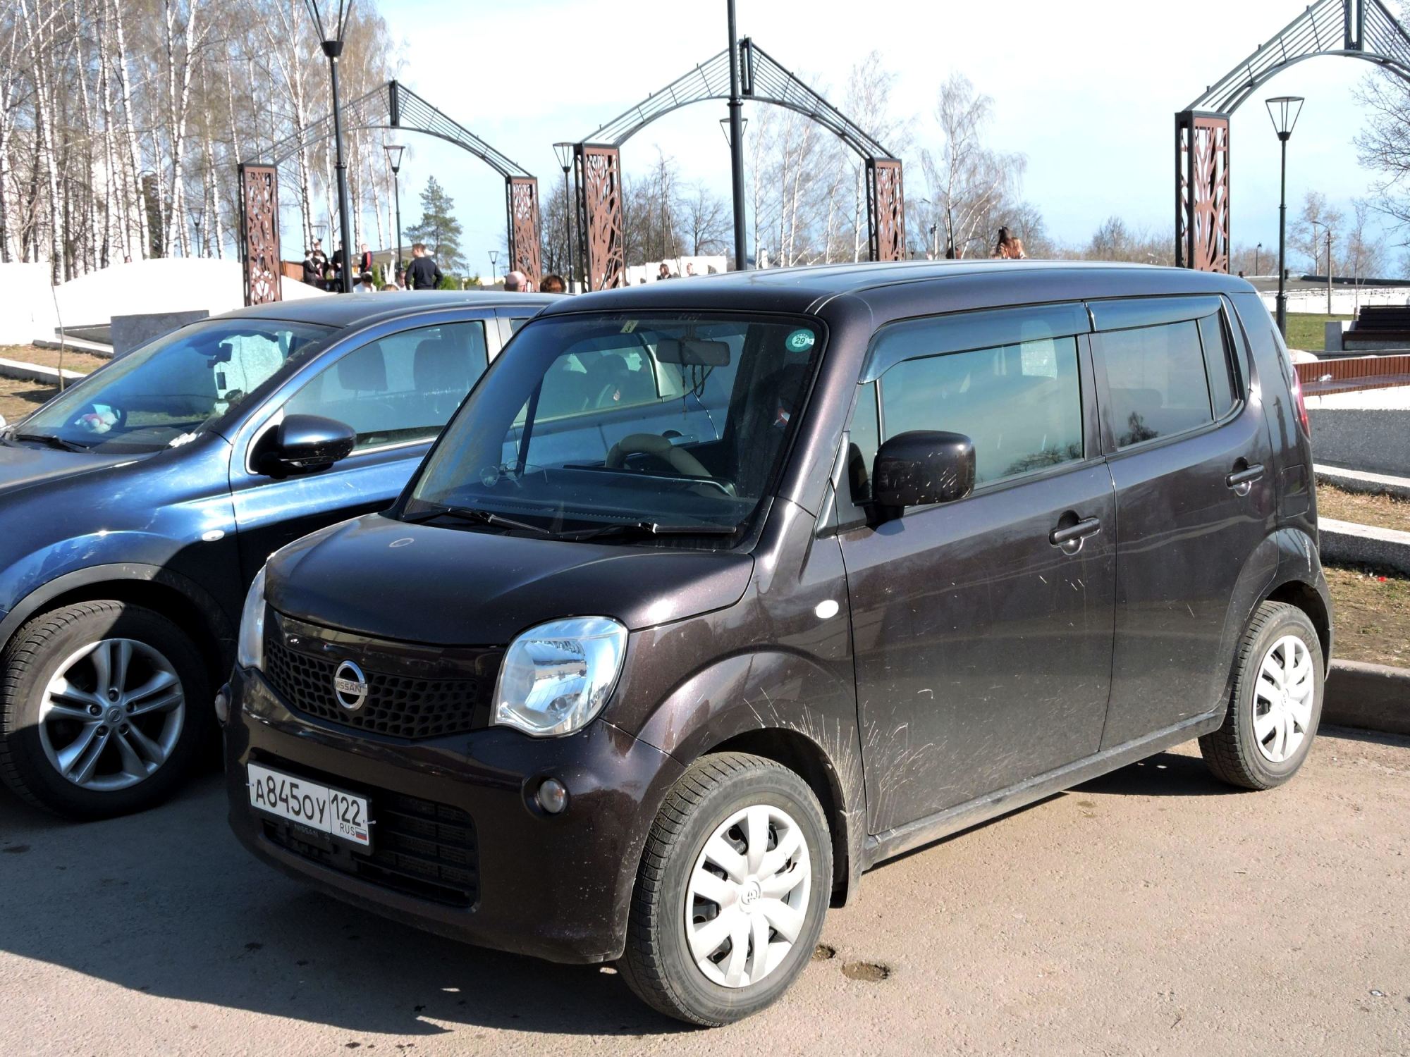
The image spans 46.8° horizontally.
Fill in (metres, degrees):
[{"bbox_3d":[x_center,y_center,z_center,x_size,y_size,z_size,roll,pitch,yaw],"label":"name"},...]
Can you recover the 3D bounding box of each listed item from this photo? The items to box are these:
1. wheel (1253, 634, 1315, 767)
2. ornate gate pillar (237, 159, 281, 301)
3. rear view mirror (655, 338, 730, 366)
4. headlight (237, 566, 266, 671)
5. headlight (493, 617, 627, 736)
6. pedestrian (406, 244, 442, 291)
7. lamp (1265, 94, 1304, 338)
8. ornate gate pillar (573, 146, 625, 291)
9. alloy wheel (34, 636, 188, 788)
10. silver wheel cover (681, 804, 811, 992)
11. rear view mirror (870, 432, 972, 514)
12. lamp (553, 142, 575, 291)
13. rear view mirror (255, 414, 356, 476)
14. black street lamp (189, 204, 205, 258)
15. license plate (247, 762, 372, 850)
[{"bbox_3d":[1.816,0.540,5.191,0.395,0.395,0.080,-9,10,-44],"label":"wheel"},{"bbox_3d":[-7.192,-4.451,26.659,0.570,2.960,0.200,-7,8,-41],"label":"ornate gate pillar"},{"bbox_3d":[-0.032,-0.464,4.300,0.225,0.068,0.038,2,8,29],"label":"rear view mirror"},{"bbox_3d":[-1.077,0.220,4.029,0.220,0.250,0.240,-8,9,-44],"label":"headlight"},{"bbox_3d":[-0.290,0.301,3.326,0.235,0.230,0.215,4,9,38],"label":"headlight"},{"bbox_3d":[-4.410,-3.606,25.608,0.560,1.750,0.340,-4,7,-17],"label":"pedestrian"},{"bbox_3d":[9.861,-4.993,27.747,0.660,4.600,0.660,-2,6,0],"label":"lamp"},{"bbox_3d":[-1.607,-4.204,25.209,0.660,3.400,0.320,-9,10,-43],"label":"ornate gate pillar"},{"bbox_3d":[-1.841,0.562,4.994,0.180,0.465,0.465,4,9,44],"label":"alloy wheel"},{"bbox_3d":[0.080,0.798,3.571,0.395,0.395,0.070,-9,10,-44],"label":"silver wheel cover"},{"bbox_3d":[0.479,-0.124,3.571,0.130,0.185,0.220,-8,9,-44],"label":"rear view mirror"},{"bbox_3d":[-2.325,-4.692,28.240,0.440,3.900,0.440,5,10,44],"label":"lamp"},{"bbox_3d":[-1.305,-0.268,5.291,0.240,0.195,0.220,4,9,44],"label":"rear view mirror"},{"bbox_3d":[-22.105,-11.731,71.247,0.650,4.600,0.650,-2,6,0],"label":"black street lamp"},{"bbox_3d":[-0.908,0.637,3.740,0.015,0.112,0.520,-9,10,-43],"label":"license plate"}]

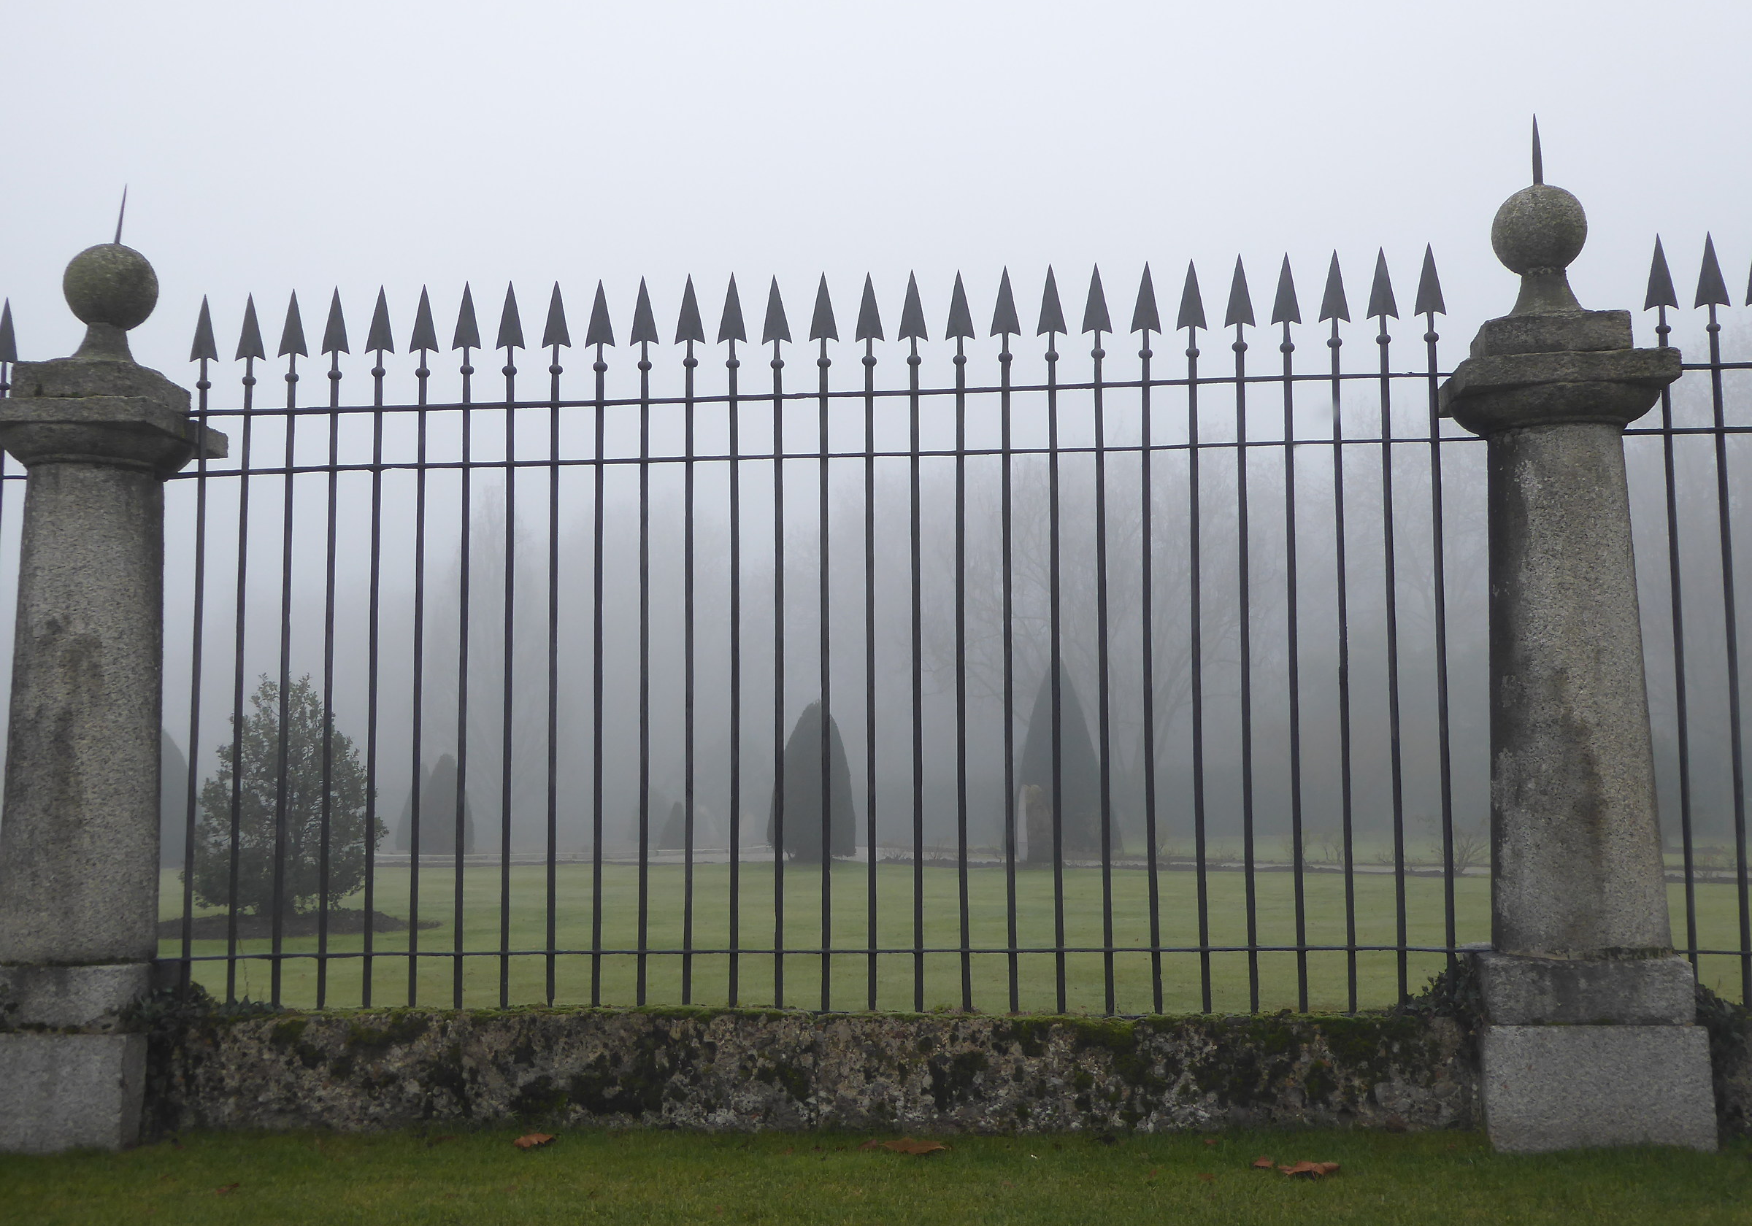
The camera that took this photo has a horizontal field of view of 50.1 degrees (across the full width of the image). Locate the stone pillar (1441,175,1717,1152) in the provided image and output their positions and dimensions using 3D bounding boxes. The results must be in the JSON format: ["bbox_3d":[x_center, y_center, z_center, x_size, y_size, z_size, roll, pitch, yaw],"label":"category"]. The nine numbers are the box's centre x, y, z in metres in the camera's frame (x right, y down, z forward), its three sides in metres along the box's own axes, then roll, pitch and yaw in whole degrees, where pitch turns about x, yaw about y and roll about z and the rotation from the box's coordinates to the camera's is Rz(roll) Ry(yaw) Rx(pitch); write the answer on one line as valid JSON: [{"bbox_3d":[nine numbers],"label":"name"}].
[{"bbox_3d":[2.293,0.111,6.255,0.710,3.156,0.710,-1,-5,5],"label":"stone pillar"}]

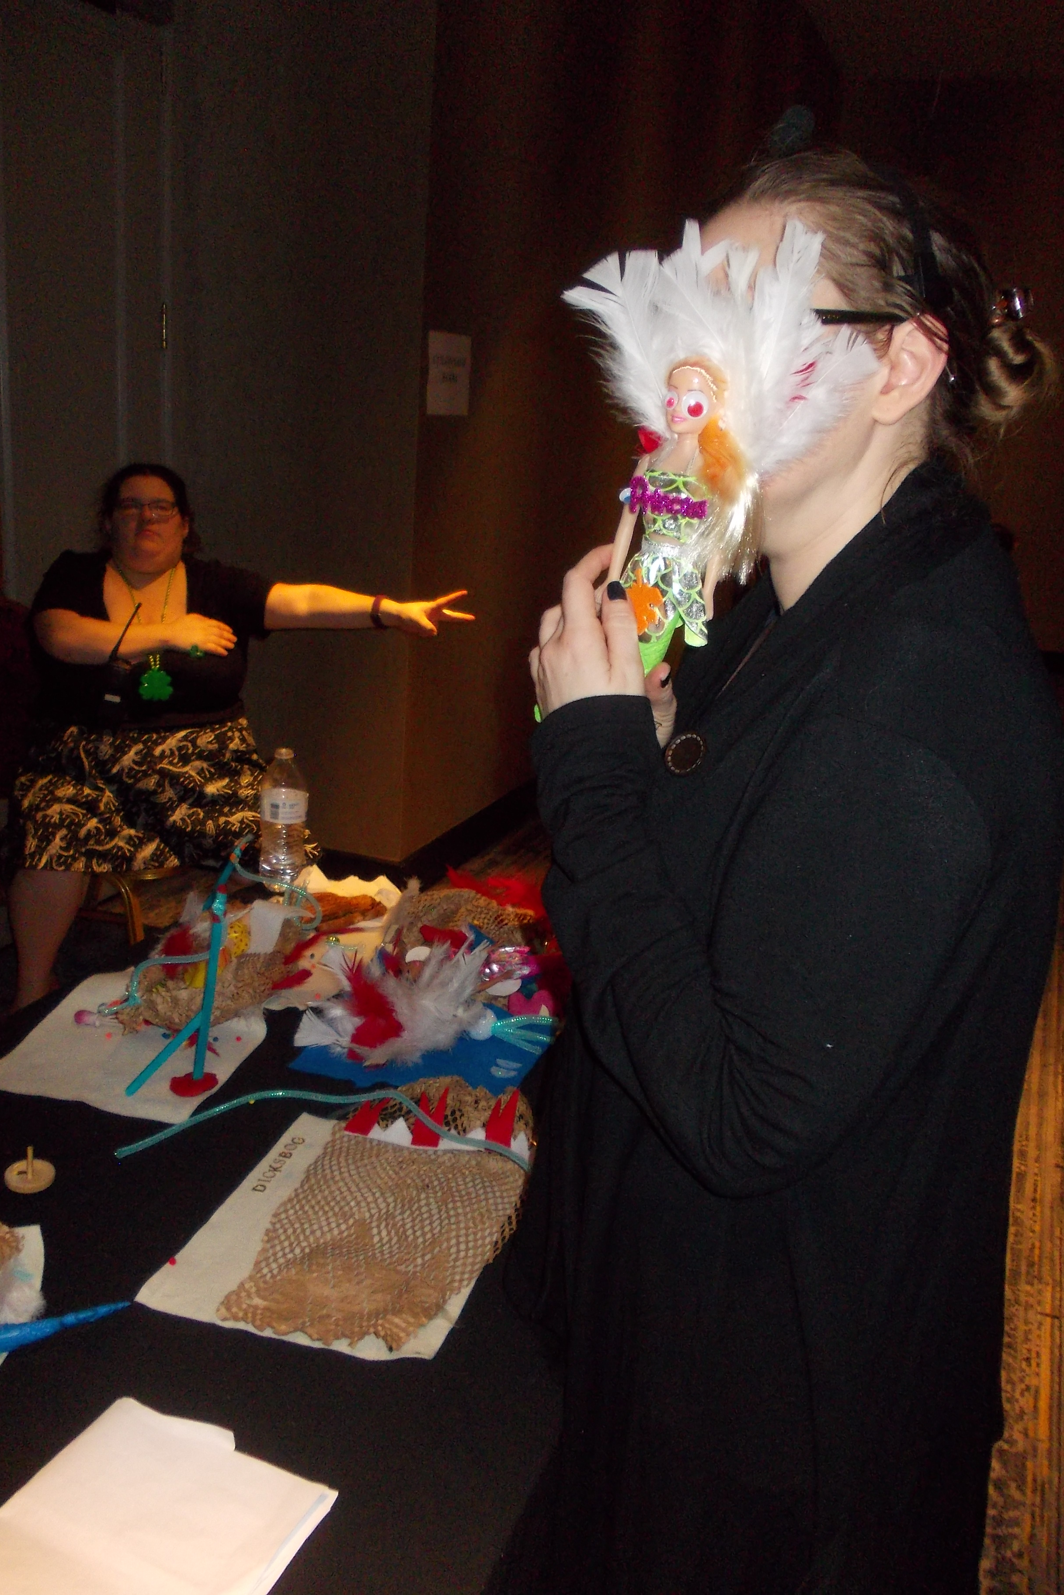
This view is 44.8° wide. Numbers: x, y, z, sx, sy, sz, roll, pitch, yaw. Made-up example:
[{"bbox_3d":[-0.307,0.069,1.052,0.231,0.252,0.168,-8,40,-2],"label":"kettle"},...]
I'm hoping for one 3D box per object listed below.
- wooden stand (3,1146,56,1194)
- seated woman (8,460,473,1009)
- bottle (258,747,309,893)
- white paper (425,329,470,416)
[{"bbox_3d":[-0.418,0.301,1.072,0.041,0.036,0.041,4,14,0],"label":"wooden stand"},{"bbox_3d":[-0.684,-0.120,3.034,1.000,1.260,0.720,-3,17,-24],"label":"seated woman"},{"bbox_3d":[-0.353,0.025,1.831,0.067,0.204,0.067,4,16,-1],"label":"bottle"},{"bbox_3d":[-0.234,-1.203,3.676,0.006,0.216,0.279,10,18,19],"label":"white paper"}]

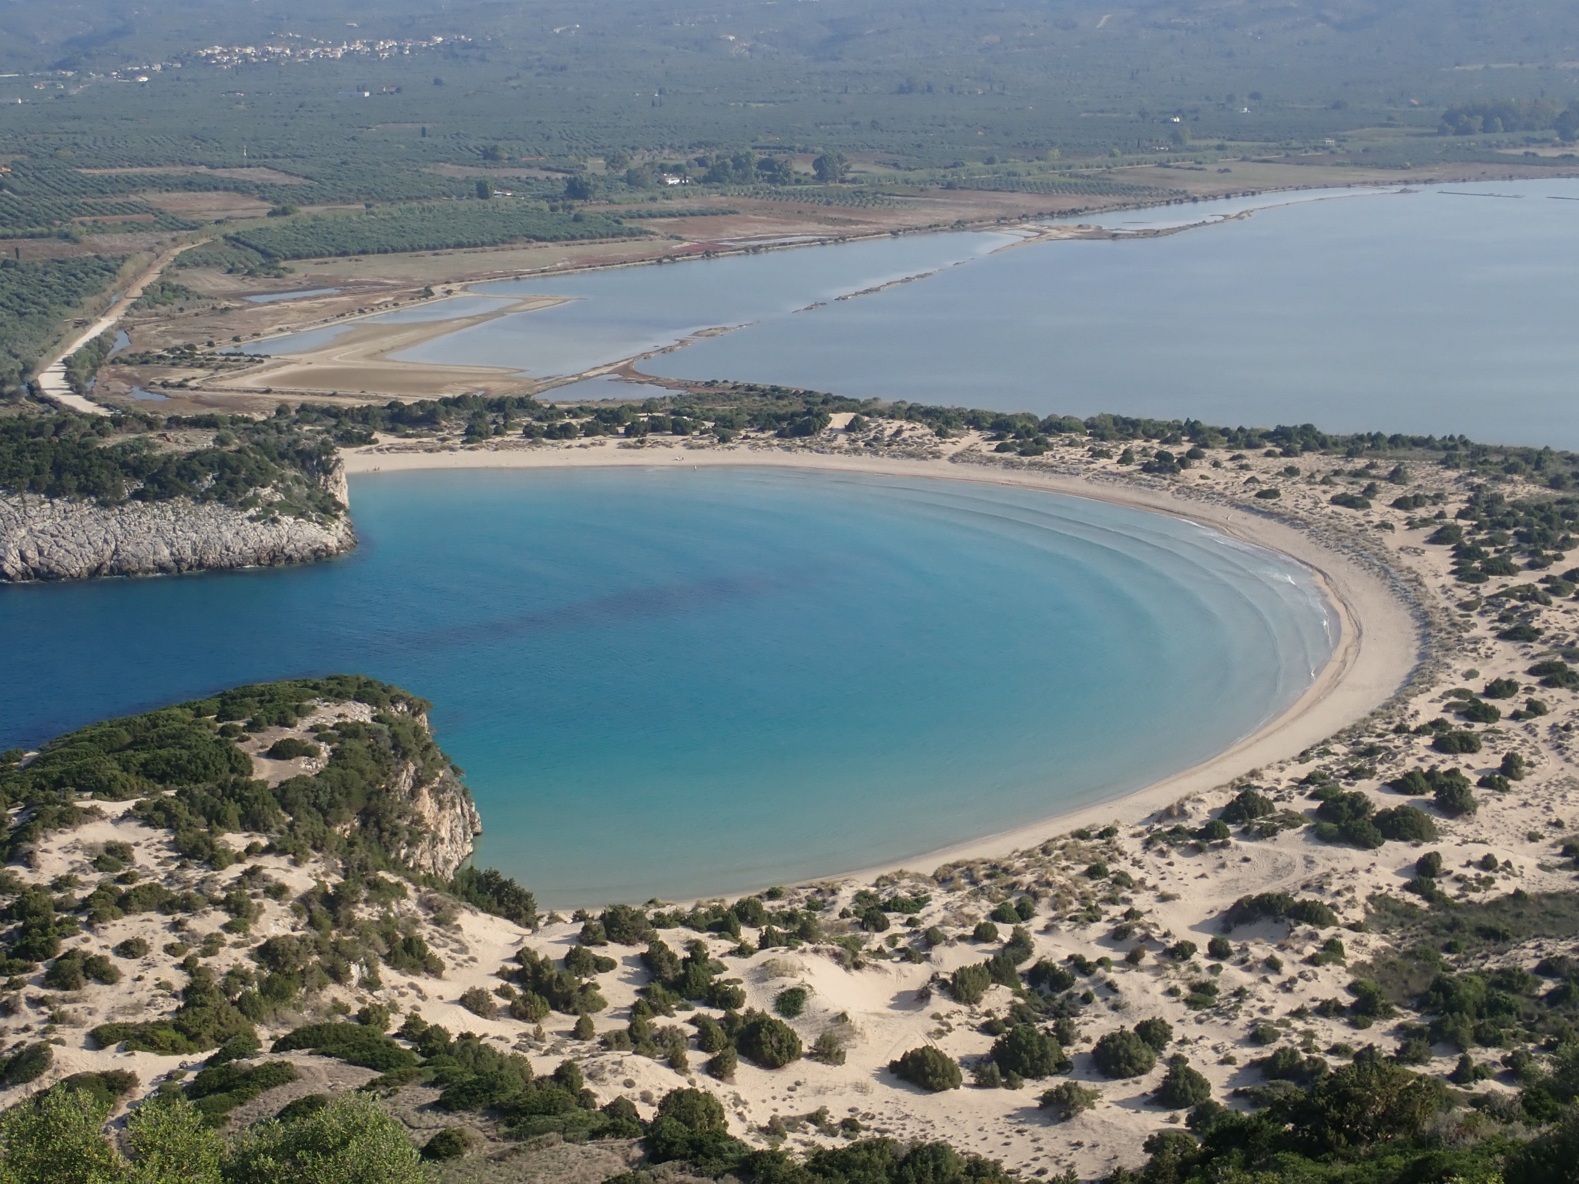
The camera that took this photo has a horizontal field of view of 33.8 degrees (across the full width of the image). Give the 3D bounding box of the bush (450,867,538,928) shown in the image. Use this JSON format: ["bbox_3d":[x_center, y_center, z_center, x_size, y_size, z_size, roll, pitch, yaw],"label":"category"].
[{"bbox_3d":[-50.910,52.610,448.060,15.310,9.120,13.780,0,15,0],"label":"bush"}]

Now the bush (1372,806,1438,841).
[{"bbox_3d":[116.790,43.960,492.820,12.630,5.880,11.360,0,15,0],"label":"bush"}]

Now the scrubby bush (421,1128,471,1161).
[{"bbox_3d":[-40.710,65.480,308.070,5.850,3.140,5.260,0,15,0],"label":"scrubby bush"}]

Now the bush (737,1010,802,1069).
[{"bbox_3d":[-3.070,65.640,381.150,9.580,7.770,8.630,0,15,0],"label":"bush"}]

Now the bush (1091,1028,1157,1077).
[{"bbox_3d":[49.410,68.030,382.850,9.630,6.270,8.660,0,15,0],"label":"bush"}]

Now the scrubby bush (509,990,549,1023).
[{"bbox_3d":[-39.240,62.490,392.000,6.140,4.050,5.520,0,15,0],"label":"scrubby bush"}]

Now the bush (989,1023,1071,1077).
[{"bbox_3d":[35.250,67.330,380.980,11.390,6.610,10.250,0,15,0],"label":"bush"}]

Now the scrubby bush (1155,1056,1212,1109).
[{"bbox_3d":[56.160,69.890,371.060,8.270,6.980,7.450,0,15,0],"label":"scrubby bush"}]

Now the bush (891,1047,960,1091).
[{"bbox_3d":[19.640,68.800,374.690,10.310,5.150,9.280,0,15,0],"label":"bush"}]

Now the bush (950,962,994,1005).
[{"bbox_3d":[28.590,61.230,407.130,6.760,6.390,6.080,0,15,0],"label":"bush"}]

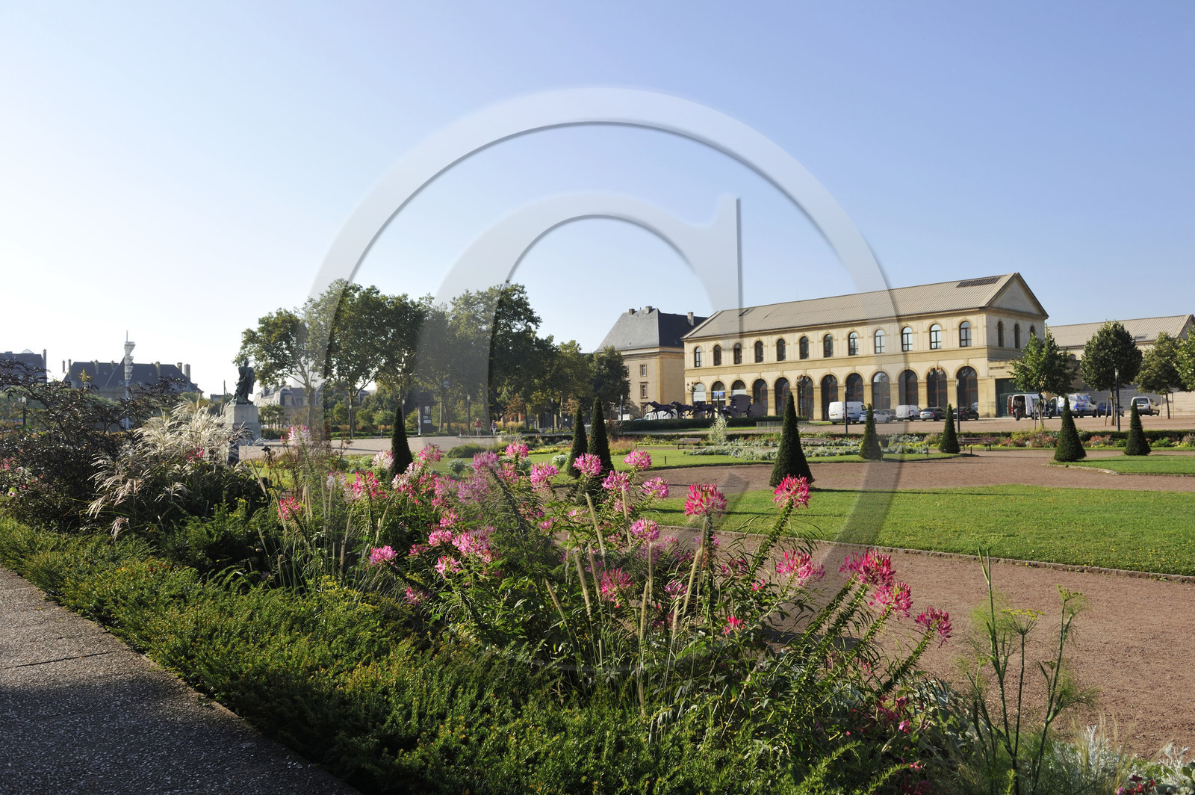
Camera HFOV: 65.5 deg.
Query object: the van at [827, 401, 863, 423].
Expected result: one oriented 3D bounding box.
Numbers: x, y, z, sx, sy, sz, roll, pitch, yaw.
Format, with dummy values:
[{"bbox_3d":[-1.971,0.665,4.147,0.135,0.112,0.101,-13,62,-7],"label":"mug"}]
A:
[{"bbox_3d":[28.200,1.763,103.829,5.300,2.470,2.020,1,-2,-44],"label":"van"}]

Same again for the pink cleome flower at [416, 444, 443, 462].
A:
[{"bbox_3d":[-1.119,0.374,6.200,0.174,0.125,0.166,-1,-2,0],"label":"pink cleome flower"}]

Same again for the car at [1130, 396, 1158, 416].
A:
[{"bbox_3d":[53.400,0.860,90.500,1.720,1.810,4.150,-2,-2,44],"label":"car"}]

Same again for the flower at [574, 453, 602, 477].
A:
[{"bbox_3d":[-0.048,0.350,4.800,0.150,0.130,0.150,-1,-1,0],"label":"flower"}]

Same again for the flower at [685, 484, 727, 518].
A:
[{"bbox_3d":[0.478,0.453,4.100,0.194,0.148,0.184,-1,-2,0],"label":"flower"}]

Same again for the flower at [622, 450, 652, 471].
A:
[{"bbox_3d":[0.205,0.323,4.800,0.154,0.106,0.154,-1,-1,0],"label":"flower"}]

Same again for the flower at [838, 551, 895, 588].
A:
[{"bbox_3d":[1.104,0.705,3.800,0.225,0.157,0.190,-1,-2,0],"label":"flower"}]

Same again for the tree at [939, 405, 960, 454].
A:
[{"bbox_3d":[18.952,1.709,50.000,1.140,2.620,1.140,-1,-1,0],"label":"tree"}]

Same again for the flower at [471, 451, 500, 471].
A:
[{"bbox_3d":[-0.685,0.387,5.700,0.183,0.120,0.174,-1,-2,0],"label":"flower"}]

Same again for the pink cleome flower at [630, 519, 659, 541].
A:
[{"bbox_3d":[0.234,0.657,4.600,0.148,0.111,0.148,-1,-1,0],"label":"pink cleome flower"}]

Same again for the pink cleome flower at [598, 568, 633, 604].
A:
[{"bbox_3d":[0.088,0.914,4.500,0.172,0.181,0.168,-1,-2,0],"label":"pink cleome flower"}]

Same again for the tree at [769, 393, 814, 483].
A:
[{"bbox_3d":[6.436,1.377,31.000,1.405,3.132,1.405,-2,-1,12],"label":"tree"}]

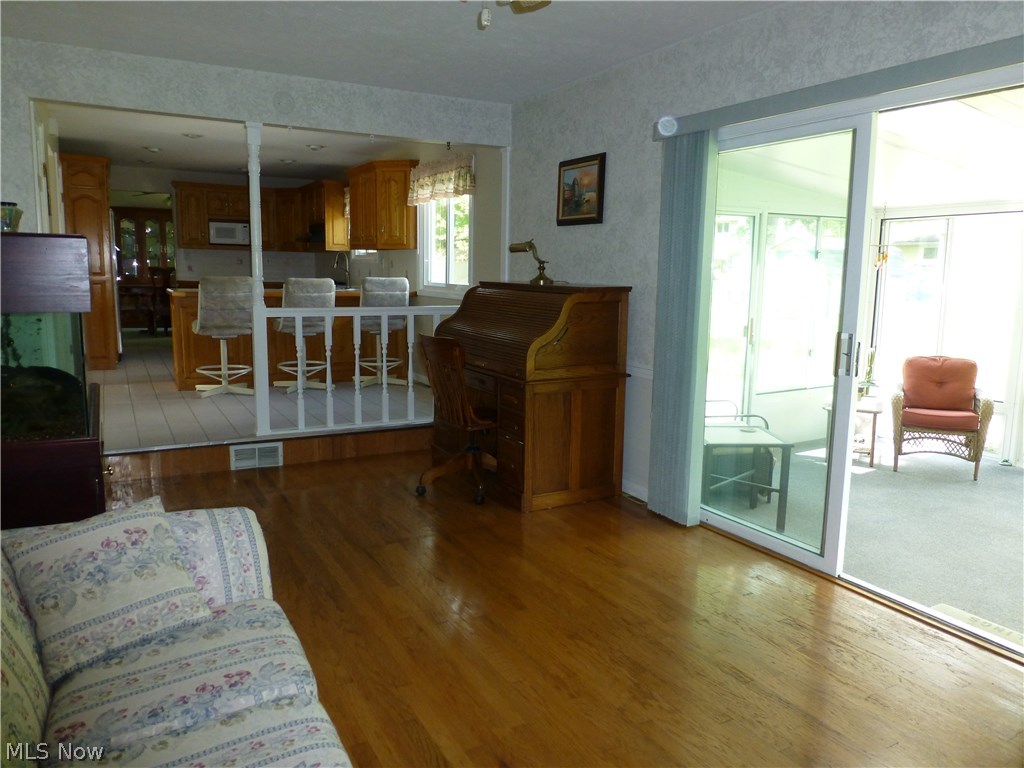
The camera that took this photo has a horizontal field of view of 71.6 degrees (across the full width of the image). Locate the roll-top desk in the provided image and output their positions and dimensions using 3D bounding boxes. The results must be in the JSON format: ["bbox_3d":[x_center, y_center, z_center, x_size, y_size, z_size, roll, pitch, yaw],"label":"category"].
[{"bbox_3d":[0.070,-0.015,4.562,0.702,1.239,1.325,-5,10,-28],"label":"roll-top desk"}]

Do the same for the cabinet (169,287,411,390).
[{"bbox_3d":[-2.173,-0.479,7.077,2.196,0.915,0.680,-4,10,-26],"label":"cabinet"}]

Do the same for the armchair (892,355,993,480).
[{"bbox_3d":[3.297,0.219,5.508,0.650,0.850,0.670,5,10,26],"label":"armchair"}]

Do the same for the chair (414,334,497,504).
[{"bbox_3d":[-0.281,0.193,4.426,0.580,0.959,0.540,-6,12,-37],"label":"chair"}]

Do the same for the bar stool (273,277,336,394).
[{"bbox_3d":[-2.013,-0.491,6.880,0.500,1.060,0.500,-4,10,-26],"label":"bar stool"}]

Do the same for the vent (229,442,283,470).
[{"bbox_3d":[-1.744,0.493,4.865,0.334,0.167,0.025,-4,10,-26],"label":"vent"}]

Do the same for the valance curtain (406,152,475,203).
[{"bbox_3d":[-0.616,-1.795,6.263,0.110,0.317,1.307,-4,11,-30],"label":"valance curtain"}]

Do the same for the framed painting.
[{"bbox_3d":[0.446,-1.223,4.522,0.030,0.413,0.499,-5,10,-30],"label":"framed painting"}]

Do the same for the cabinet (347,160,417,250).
[{"bbox_3d":[-1.359,-1.802,7.326,0.340,0.828,1.192,-5,10,-30],"label":"cabinet"}]

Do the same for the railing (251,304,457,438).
[{"bbox_3d":[-0.935,-0.127,5.194,1.800,0.870,0.090,-4,10,-26],"label":"railing"}]

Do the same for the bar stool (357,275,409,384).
[{"bbox_3d":[-1.319,-0.540,7.210,0.500,1.060,0.500,-4,10,-24],"label":"bar stool"}]

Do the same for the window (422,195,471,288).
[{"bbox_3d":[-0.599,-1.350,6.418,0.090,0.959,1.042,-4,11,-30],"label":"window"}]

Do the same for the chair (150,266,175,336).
[{"bbox_3d":[-5.757,-1.354,11.713,0.460,1.090,0.500,-4,10,-26],"label":"chair"}]

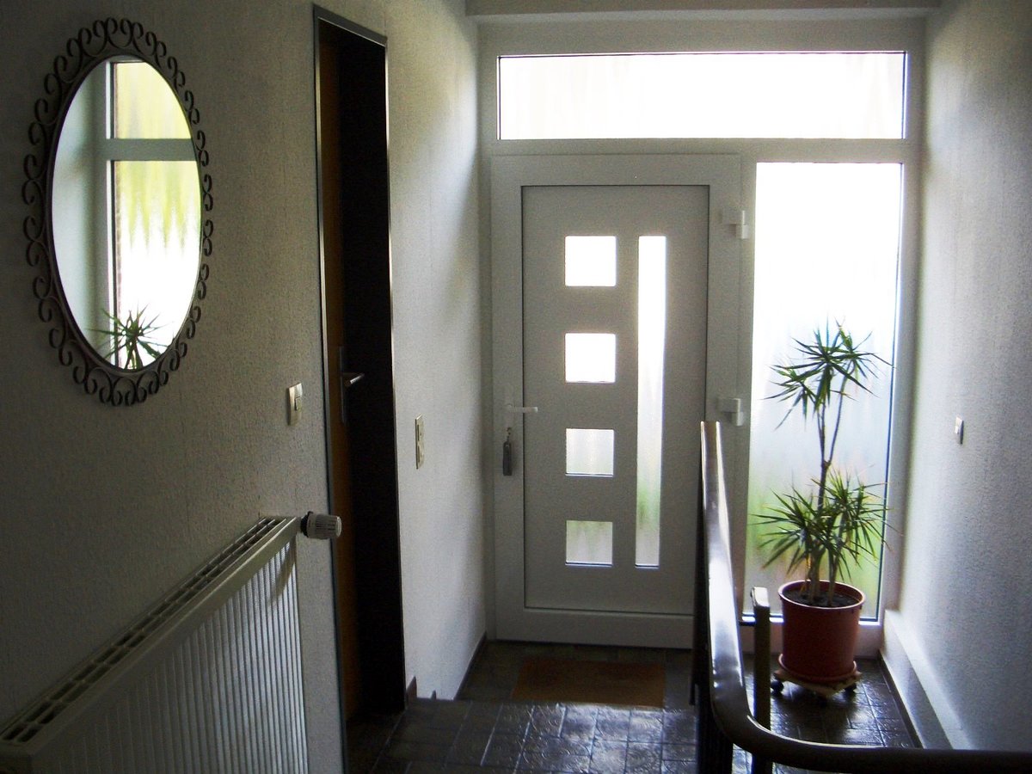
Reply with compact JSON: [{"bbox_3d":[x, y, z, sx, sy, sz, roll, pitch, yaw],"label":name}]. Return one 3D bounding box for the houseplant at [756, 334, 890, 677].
[{"bbox_3d":[1.177,0.425,3.992,0.520,1.380,0.500,1,11,9],"label":"houseplant"}]

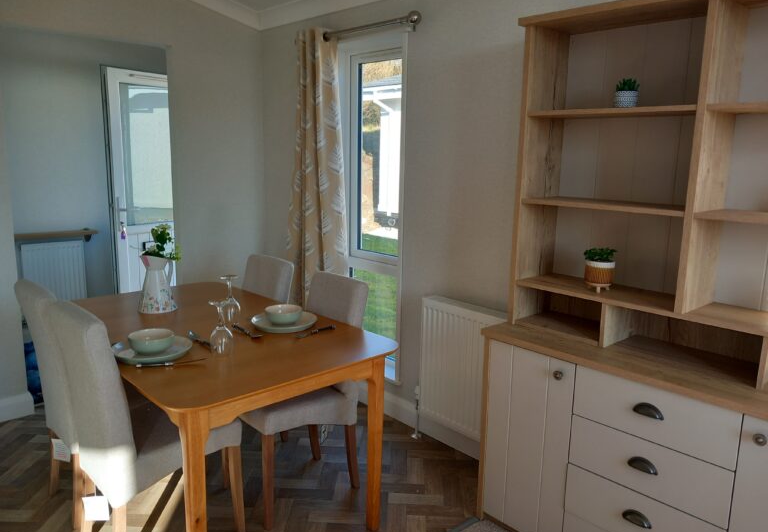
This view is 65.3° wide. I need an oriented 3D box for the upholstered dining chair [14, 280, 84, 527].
[{"bbox_3d":[-1.157,0.521,2.538,0.564,0.953,0.410,-9,15,-42],"label":"upholstered dining chair"}]

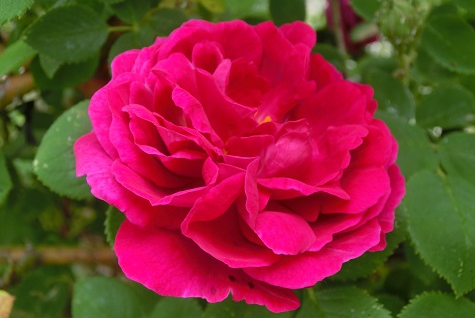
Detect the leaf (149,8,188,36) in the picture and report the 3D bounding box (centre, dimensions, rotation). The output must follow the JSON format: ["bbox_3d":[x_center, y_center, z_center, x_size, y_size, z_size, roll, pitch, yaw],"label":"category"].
[{"bbox_3d":[-0.036,-0.071,0.265,0.023,0.011,0.017,0,67,0],"label":"leaf"}]

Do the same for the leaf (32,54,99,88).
[{"bbox_3d":[-0.093,-0.050,0.275,0.036,0.013,0.024,0,67,0],"label":"leaf"}]

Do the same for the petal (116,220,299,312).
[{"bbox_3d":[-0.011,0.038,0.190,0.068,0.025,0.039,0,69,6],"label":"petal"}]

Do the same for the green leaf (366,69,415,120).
[{"bbox_3d":[0.077,-0.035,0.260,0.029,0.013,0.033,0,69,-6],"label":"green leaf"}]

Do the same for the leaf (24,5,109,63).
[{"bbox_3d":[-0.084,-0.061,0.250,0.041,0.014,0.029,0,67,-3],"label":"leaf"}]

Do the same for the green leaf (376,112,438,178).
[{"bbox_3d":[0.081,-0.006,0.245,0.034,0.014,0.035,0,67,-6],"label":"green leaf"}]

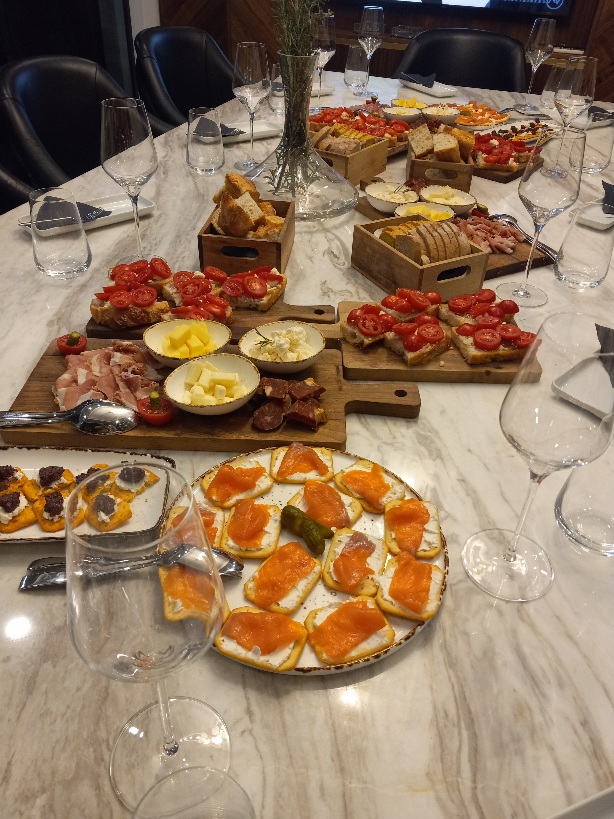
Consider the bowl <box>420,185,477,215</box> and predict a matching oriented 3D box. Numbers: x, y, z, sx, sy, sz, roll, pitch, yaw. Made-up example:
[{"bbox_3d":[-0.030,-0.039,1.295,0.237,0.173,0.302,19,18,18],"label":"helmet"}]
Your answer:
[{"bbox_3d":[0.263,-0.386,1.201,0.105,0.036,0.102,3,38,0],"label":"bowl"}]

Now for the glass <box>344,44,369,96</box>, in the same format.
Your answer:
[{"bbox_3d":[0.169,-1.144,2.148,0.083,0.120,0.083,4,38,0],"label":"glass"}]

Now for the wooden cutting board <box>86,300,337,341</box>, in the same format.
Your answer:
[{"bbox_3d":[-0.124,-0.140,0.908,0.327,0.016,0.167,4,38,0],"label":"wooden cutting board"}]

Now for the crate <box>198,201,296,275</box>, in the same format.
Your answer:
[{"bbox_3d":[-0.091,-0.273,1.033,0.122,0.077,0.179,6,38,3],"label":"crate"}]

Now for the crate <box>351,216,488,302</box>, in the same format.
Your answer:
[{"bbox_3d":[0.170,-0.230,0.989,0.126,0.071,0.175,-17,42,-24],"label":"crate"}]

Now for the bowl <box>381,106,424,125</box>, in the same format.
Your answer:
[{"bbox_3d":[0.265,-0.816,1.776,0.104,0.034,0.104,4,38,0],"label":"bowl"}]

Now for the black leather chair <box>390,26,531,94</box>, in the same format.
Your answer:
[{"bbox_3d":[0.553,-1.064,2.678,0.585,0.865,0.580,13,39,12],"label":"black leather chair"}]

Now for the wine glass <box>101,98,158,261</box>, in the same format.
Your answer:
[{"bbox_3d":[-0.268,-0.340,0.986,0.084,0.247,0.084,3,38,0],"label":"wine glass"}]

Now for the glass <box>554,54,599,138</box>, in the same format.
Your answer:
[{"bbox_3d":[0.605,-0.674,1.481,0.084,0.247,0.084,3,38,0],"label":"glass"}]

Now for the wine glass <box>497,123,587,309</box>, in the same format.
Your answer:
[{"bbox_3d":[0.352,-0.284,0.957,0.084,0.247,0.084,3,38,0],"label":"wine glass"}]

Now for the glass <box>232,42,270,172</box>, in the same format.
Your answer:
[{"bbox_3d":[-0.123,-0.671,1.425,0.084,0.247,0.084,3,38,0],"label":"glass"}]

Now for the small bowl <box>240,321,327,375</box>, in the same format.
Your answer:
[{"bbox_3d":[-0.030,-0.074,0.791,0.104,0.034,0.104,2,38,-2],"label":"small bowl"}]

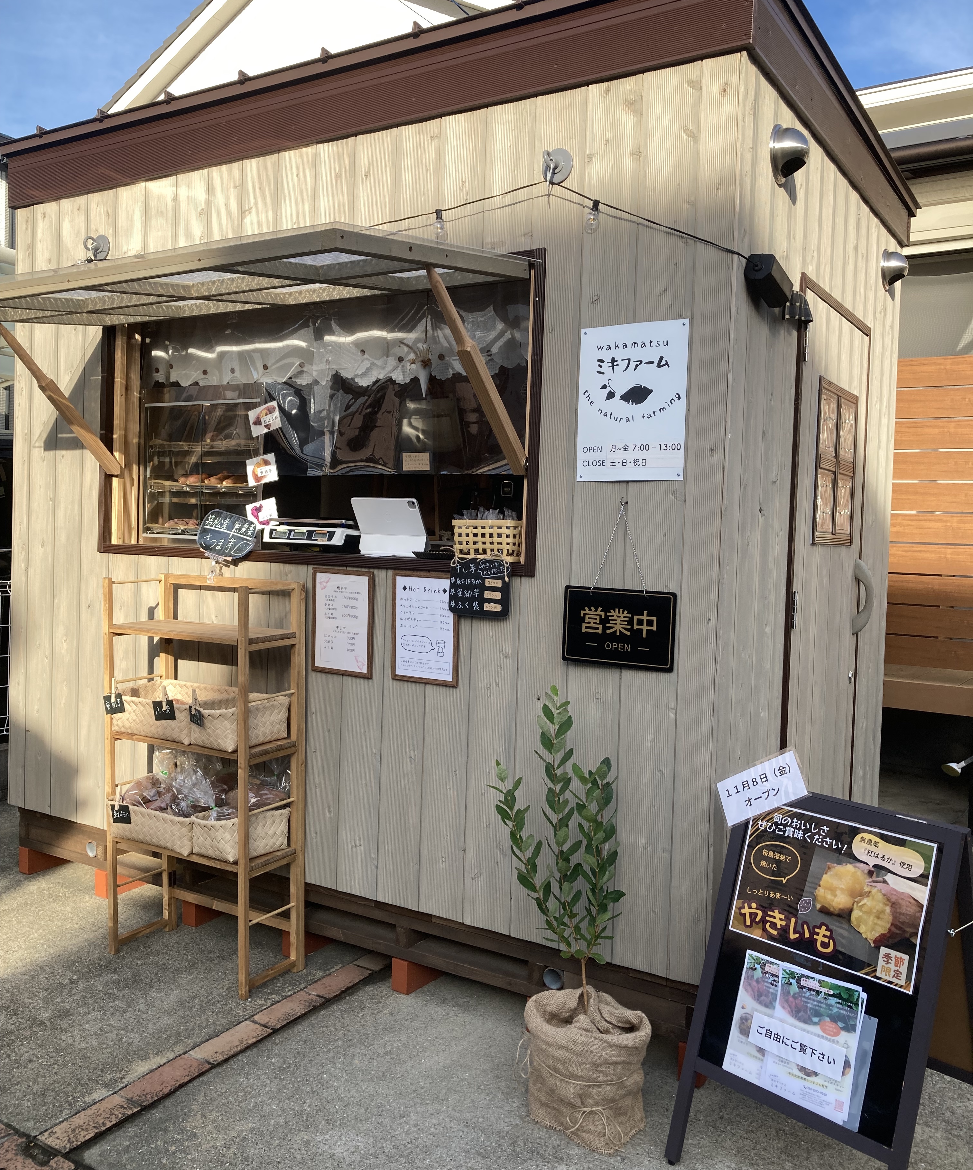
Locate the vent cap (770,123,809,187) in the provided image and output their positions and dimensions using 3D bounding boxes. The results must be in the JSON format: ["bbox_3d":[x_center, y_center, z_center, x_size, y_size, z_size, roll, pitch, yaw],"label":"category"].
[{"bbox_3d":[0.807,-1.129,2.747,0.084,0.150,0.150,3,3,32],"label":"vent cap"}]

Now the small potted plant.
[{"bbox_3d":[0.213,0.757,2.520,0.340,1.035,0.310,2,3,0],"label":"small potted plant"}]

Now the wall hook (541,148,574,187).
[{"bbox_3d":[0.172,-1.115,2.771,0.095,0.096,0.066,4,3,32],"label":"wall hook"}]

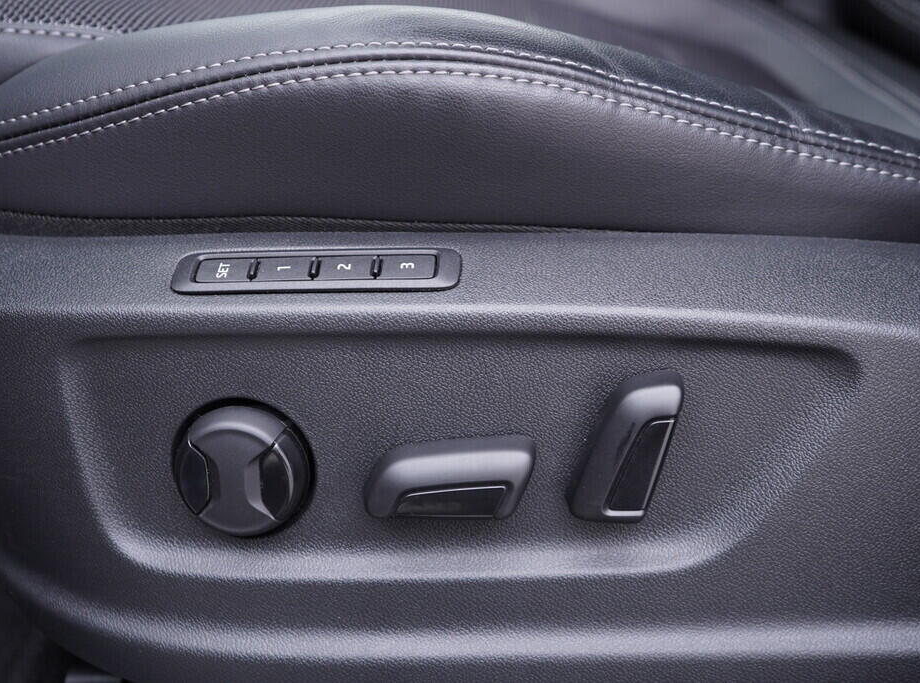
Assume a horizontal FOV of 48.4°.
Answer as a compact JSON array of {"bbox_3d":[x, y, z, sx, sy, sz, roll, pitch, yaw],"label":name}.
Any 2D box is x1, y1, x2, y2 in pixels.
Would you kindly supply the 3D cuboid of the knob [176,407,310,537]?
[{"bbox_3d":[-0.075,0.046,0.347,0.045,0.045,0.016,-1,9,6],"label":"knob"}]

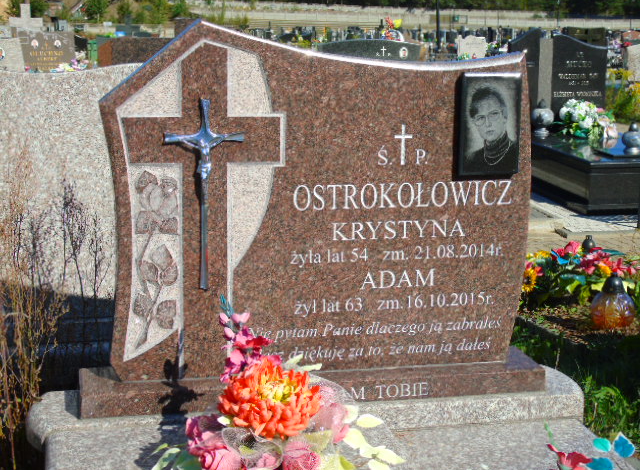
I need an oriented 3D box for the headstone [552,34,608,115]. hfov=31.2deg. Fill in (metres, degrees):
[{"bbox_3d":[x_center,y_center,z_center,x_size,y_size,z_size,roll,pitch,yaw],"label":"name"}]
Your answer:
[{"bbox_3d":[2.399,-1.418,10.713,0.539,0.902,0.080,-2,11,-12],"label":"headstone"}]

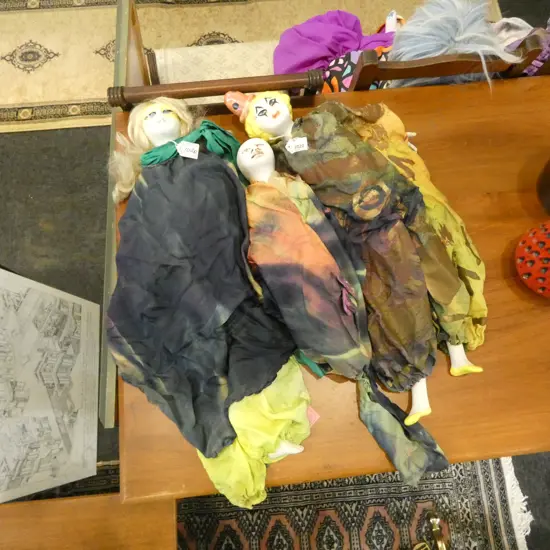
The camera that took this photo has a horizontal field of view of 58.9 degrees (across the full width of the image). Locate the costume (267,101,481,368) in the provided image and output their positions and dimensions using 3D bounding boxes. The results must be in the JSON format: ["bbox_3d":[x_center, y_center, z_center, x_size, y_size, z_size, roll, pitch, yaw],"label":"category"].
[{"bbox_3d":[0.208,-0.095,0.919,0.279,0.080,0.600,-20,73,-7],"label":"costume"}]

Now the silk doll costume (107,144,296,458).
[{"bbox_3d":[-0.153,0.025,0.872,0.317,0.085,0.573,-13,72,-5],"label":"silk doll costume"}]

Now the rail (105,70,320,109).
[{"bbox_3d":[-0.121,-0.390,1.017,0.449,0.042,0.042,-6,72,-3],"label":"rail"}]

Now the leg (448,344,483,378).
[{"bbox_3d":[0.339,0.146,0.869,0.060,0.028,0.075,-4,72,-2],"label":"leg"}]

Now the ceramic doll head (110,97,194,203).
[{"bbox_3d":[-0.245,-0.260,0.964,0.176,0.085,0.223,-10,72,-4],"label":"ceramic doll head"}]

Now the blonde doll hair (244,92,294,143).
[{"bbox_3d":[-0.013,-0.319,0.987,0.106,0.075,0.083,-40,77,-7],"label":"blonde doll hair"}]

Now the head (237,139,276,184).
[{"bbox_3d":[-0.035,-0.225,0.958,0.075,0.072,0.092,-10,72,-3],"label":"head"}]

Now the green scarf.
[{"bbox_3d":[-0.155,-0.240,0.959,0.215,0.065,0.146,0,72,-1],"label":"green scarf"}]

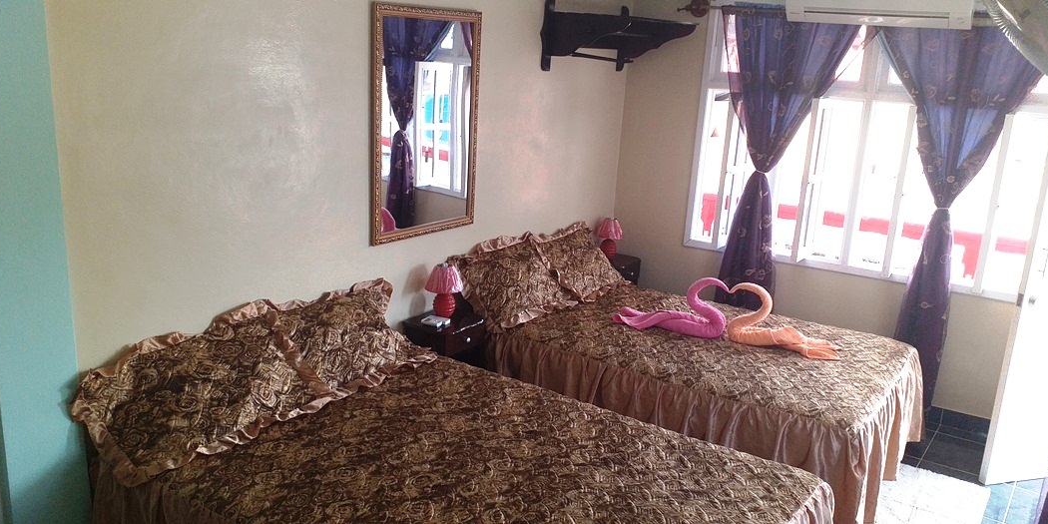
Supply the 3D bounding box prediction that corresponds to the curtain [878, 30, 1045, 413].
[{"bbox_3d":[2.126,-0.195,3.861,0.927,2.097,0.130,14,18,35],"label":"curtain"}]

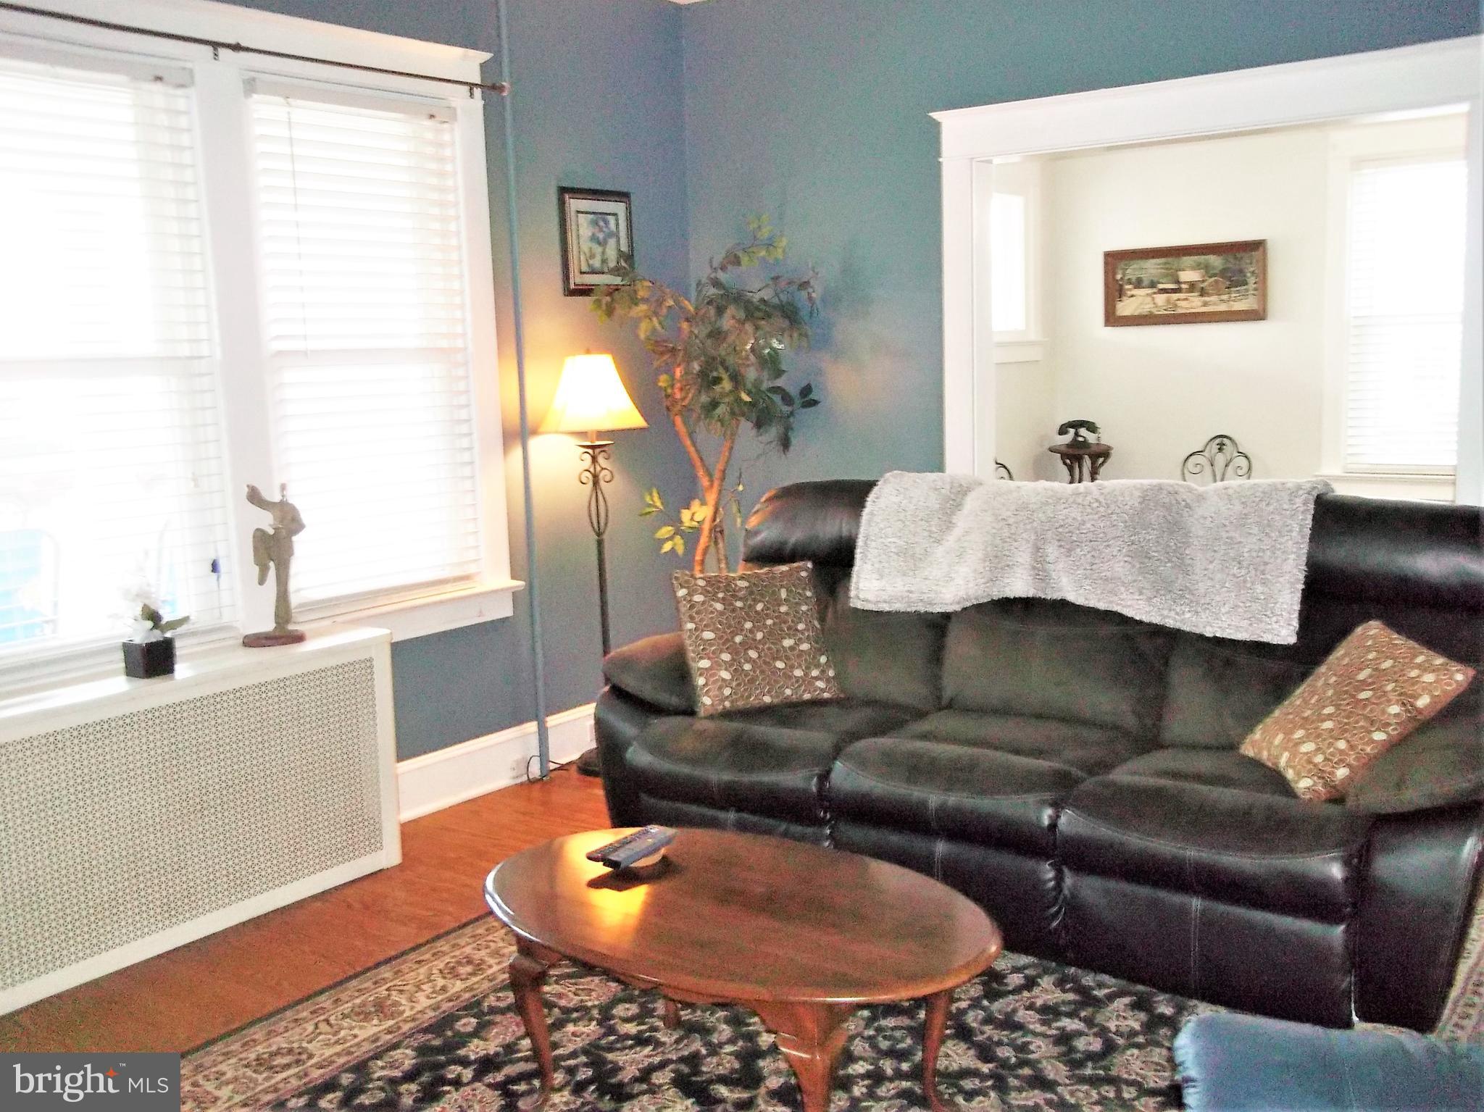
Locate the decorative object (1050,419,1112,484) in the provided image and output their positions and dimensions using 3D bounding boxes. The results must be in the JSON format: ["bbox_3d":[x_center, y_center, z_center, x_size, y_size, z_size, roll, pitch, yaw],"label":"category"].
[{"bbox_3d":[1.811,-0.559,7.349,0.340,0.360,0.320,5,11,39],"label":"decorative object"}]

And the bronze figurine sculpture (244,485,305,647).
[{"bbox_3d":[-1.300,0.021,3.787,0.160,0.434,0.110,-4,9,-14],"label":"bronze figurine sculpture"}]

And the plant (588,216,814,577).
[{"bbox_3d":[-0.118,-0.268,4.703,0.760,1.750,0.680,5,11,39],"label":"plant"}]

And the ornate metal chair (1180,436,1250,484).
[{"bbox_3d":[2.192,-0.077,6.569,0.420,0.980,0.480,5,11,39],"label":"ornate metal chair"}]

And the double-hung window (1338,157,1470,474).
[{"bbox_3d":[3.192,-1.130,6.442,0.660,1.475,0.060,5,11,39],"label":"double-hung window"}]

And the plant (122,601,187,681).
[{"bbox_3d":[-1.492,0.198,3.478,0.105,0.180,0.145,5,11,39],"label":"plant"}]

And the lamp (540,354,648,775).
[{"bbox_3d":[-0.477,0.041,4.730,0.360,1.450,0.360,-2,9,0],"label":"lamp"}]

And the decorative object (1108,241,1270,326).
[{"bbox_3d":[2.299,-1.413,7.154,0.868,0.395,0.040,5,11,39],"label":"decorative object"}]

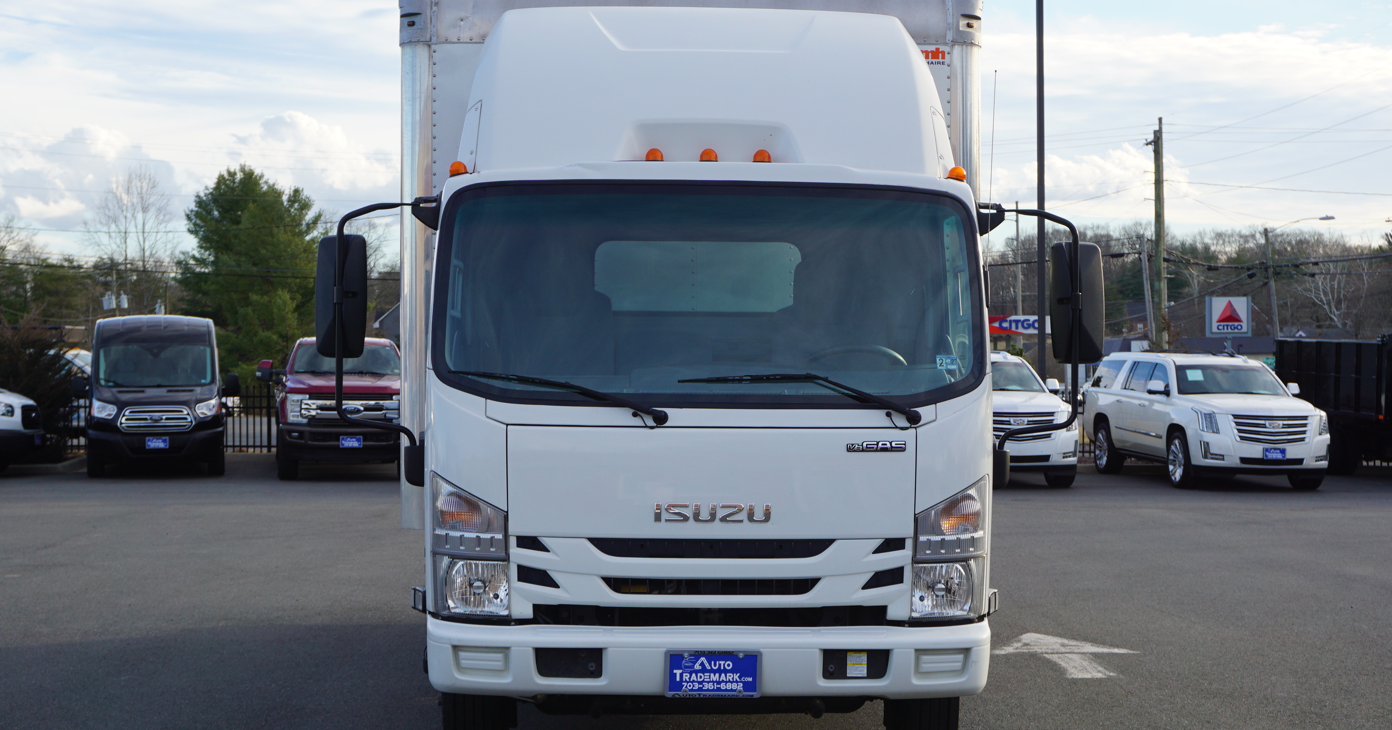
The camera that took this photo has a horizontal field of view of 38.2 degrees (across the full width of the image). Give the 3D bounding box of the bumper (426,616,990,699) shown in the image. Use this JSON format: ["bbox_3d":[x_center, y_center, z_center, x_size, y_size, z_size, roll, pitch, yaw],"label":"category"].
[{"bbox_3d":[0.042,0.981,6.710,1.890,0.250,0.380,0,0,-2],"label":"bumper"}]

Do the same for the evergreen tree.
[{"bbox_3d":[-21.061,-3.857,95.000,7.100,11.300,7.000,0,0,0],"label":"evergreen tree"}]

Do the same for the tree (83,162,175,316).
[{"bbox_3d":[-32.375,-4.980,115.000,5.300,12.800,5.000,0,0,0],"label":"tree"}]

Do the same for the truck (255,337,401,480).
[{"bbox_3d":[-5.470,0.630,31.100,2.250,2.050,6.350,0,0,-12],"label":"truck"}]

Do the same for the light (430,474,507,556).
[{"bbox_3d":[-0.771,0.512,6.850,0.252,0.288,0.200,0,0,0],"label":"light"}]

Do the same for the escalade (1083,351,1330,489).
[{"bbox_3d":[7.330,0.745,29.250,2.060,1.890,5.600,0,0,-6],"label":"escalade"}]

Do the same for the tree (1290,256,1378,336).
[{"bbox_3d":[44.416,-3.713,140.000,6.200,7.800,5.500,0,0,0],"label":"tree"}]

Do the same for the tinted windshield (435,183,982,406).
[{"bbox_3d":[0.045,-0.243,6.900,1.880,0.780,0.340,0,-11,-2],"label":"tinted windshield"}]

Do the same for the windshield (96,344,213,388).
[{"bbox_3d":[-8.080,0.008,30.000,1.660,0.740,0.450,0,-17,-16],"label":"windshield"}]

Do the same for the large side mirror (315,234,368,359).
[{"bbox_3d":[-1.195,-0.231,6.780,0.175,0.415,0.100,0,0,18],"label":"large side mirror"}]

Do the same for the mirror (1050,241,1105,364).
[{"bbox_3d":[1.311,-0.213,6.900,0.180,0.415,0.100,0,0,-16],"label":"mirror"}]

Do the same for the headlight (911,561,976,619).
[{"bbox_3d":[0.838,0.760,6.800,0.220,0.195,0.180,0,0,-4],"label":"headlight"}]

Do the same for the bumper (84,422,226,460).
[{"bbox_3d":[-7.580,1.070,28.150,1.940,0.500,0.500,0,0,-13],"label":"bumper"}]

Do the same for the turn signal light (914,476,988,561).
[{"bbox_3d":[0.851,0.513,6.700,0.250,0.280,0.170,0,0,-8],"label":"turn signal light"}]

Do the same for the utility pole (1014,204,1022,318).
[{"bbox_3d":[19.150,-3.850,119.000,0.300,11.600,0.300,-1,0,0],"label":"utility pole"}]

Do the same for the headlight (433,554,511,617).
[{"bbox_3d":[-0.757,0.748,6.800,0.250,0.206,0.180,0,0,0],"label":"headlight"}]

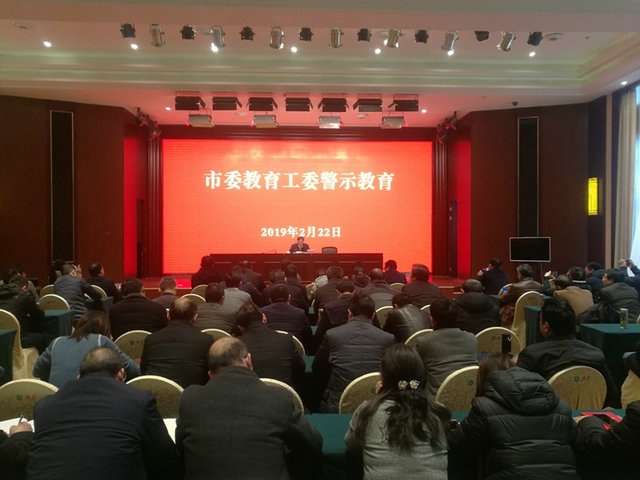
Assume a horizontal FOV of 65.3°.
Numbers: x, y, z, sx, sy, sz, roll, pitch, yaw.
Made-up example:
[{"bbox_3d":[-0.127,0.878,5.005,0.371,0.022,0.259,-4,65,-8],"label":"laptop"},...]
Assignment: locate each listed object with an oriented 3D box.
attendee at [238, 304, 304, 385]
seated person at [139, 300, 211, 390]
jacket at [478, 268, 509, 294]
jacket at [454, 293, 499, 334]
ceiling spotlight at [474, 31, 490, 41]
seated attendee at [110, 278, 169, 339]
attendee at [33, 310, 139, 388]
[{"bbox_3d":[-0.318,1.035,3.300,0.490,1.280,0.780,0,1,-3],"label":"attendee"},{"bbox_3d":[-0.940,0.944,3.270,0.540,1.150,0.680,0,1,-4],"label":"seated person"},{"bbox_3d":[3.260,0.841,9.300,0.530,0.650,0.430,-1,1,-34],"label":"jacket"},{"bbox_3d":[1.402,0.744,4.500,0.530,0.600,0.420,0,0,-5],"label":"jacket"},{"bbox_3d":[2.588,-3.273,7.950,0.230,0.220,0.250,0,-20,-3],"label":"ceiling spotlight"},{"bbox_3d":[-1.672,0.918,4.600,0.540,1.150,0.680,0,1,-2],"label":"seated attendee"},{"bbox_3d":[-1.595,1.126,3.380,0.620,1.250,0.800,0,1,2],"label":"attendee"}]

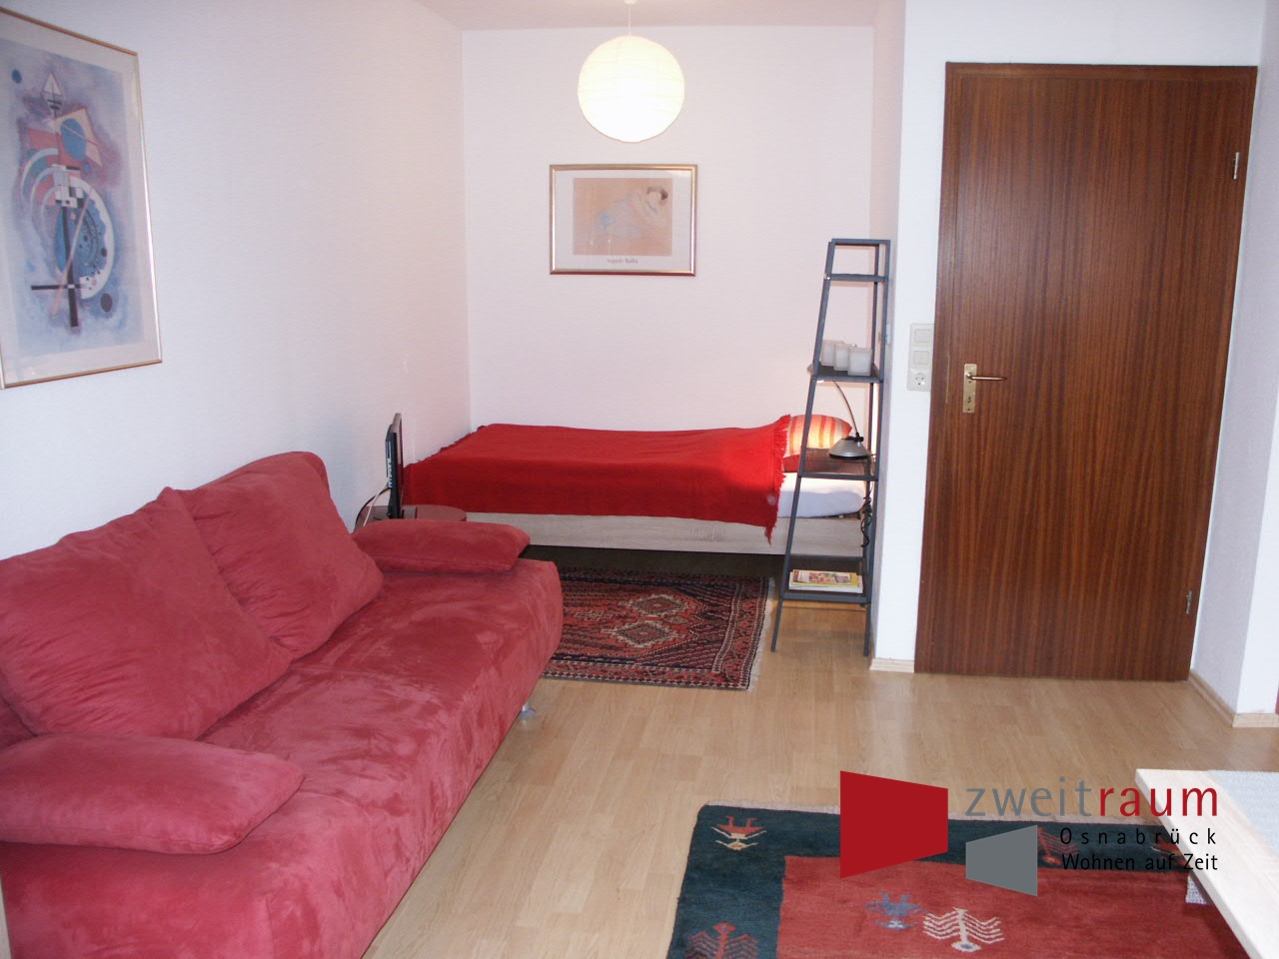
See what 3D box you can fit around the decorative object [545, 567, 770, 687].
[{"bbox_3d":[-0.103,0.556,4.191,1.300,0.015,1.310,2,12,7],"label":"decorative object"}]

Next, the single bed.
[{"bbox_3d":[0.027,0.090,4.859,1.990,0.590,0.960,2,12,7],"label":"single bed"}]

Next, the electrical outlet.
[{"bbox_3d":[0.923,-0.398,3.397,0.082,0.225,0.015,2,12,7],"label":"electrical outlet"}]

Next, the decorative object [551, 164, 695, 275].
[{"bbox_3d":[-0.080,-1.266,5.049,0.725,0.540,0.025,2,12,7],"label":"decorative object"}]

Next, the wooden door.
[{"bbox_3d":[1.430,-0.301,3.365,0.930,2.030,0.060,2,12,7],"label":"wooden door"}]

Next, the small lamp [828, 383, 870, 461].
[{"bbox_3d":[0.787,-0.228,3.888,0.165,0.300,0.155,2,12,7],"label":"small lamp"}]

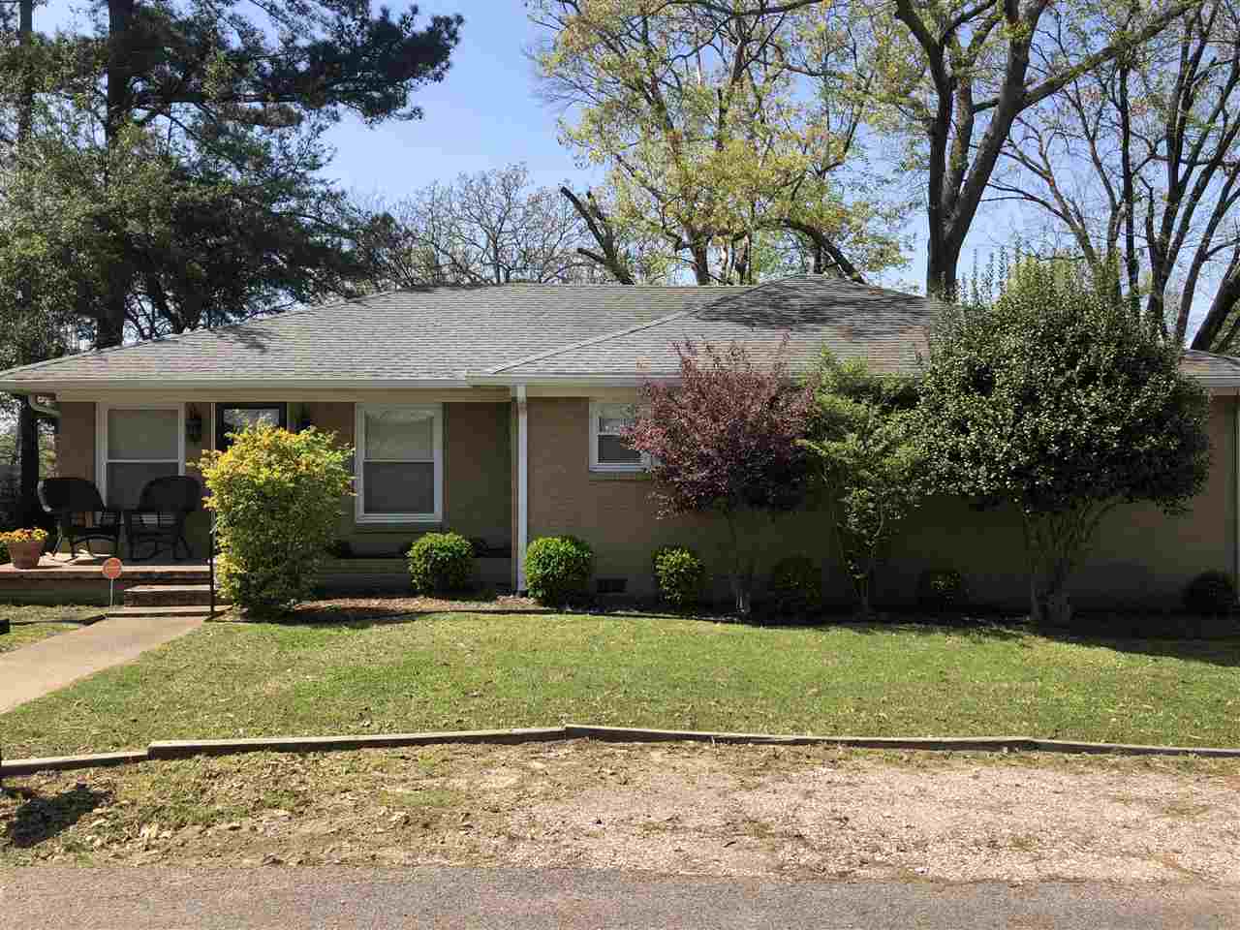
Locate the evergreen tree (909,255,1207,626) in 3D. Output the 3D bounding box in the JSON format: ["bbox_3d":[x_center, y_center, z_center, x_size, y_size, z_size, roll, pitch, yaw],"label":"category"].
[{"bbox_3d":[4.820,-0.260,10.900,3.180,3.980,2.850,0,0,0],"label":"evergreen tree"}]

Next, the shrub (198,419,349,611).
[{"bbox_3d":[-3.860,0.585,11.300,1.700,2.100,1.550,0,0,0],"label":"shrub"}]

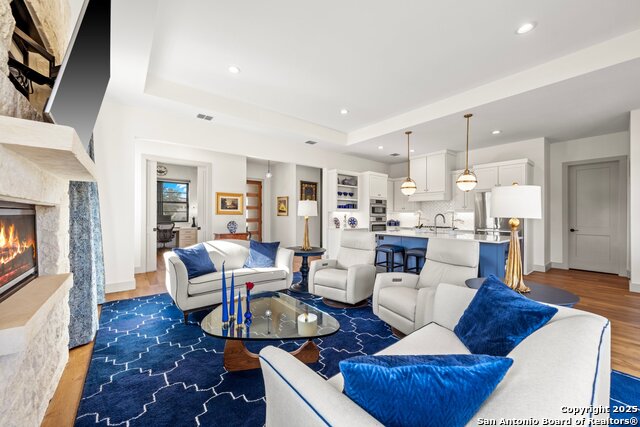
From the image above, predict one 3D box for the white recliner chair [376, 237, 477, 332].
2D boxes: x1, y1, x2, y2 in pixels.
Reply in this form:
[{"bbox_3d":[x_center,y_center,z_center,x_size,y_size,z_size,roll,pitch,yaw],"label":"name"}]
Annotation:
[{"bbox_3d":[1.286,0.825,2.954,0.960,0.990,0.790,0,0,-32],"label":"white recliner chair"}]

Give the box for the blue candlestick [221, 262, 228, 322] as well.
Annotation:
[{"bbox_3d":[-0.764,0.640,2.000,0.045,0.495,0.045,0,0,-38],"label":"blue candlestick"}]

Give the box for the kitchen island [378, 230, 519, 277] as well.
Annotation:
[{"bbox_3d":[2.323,0.862,4.851,1.080,0.915,2.360,0,0,-38],"label":"kitchen island"}]

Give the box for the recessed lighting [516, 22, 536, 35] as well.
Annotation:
[{"bbox_3d":[2.255,-2.015,2.715,0.180,0.030,0.180,0,0,-39],"label":"recessed lighting"}]

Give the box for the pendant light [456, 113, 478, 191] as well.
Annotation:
[{"bbox_3d":[2.610,-1.053,4.400,0.330,1.355,0.330,0,0,-39],"label":"pendant light"}]

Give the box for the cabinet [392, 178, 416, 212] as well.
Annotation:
[{"bbox_3d":[2.837,-0.605,8.159,0.370,1.110,0.770,0,0,-39],"label":"cabinet"}]

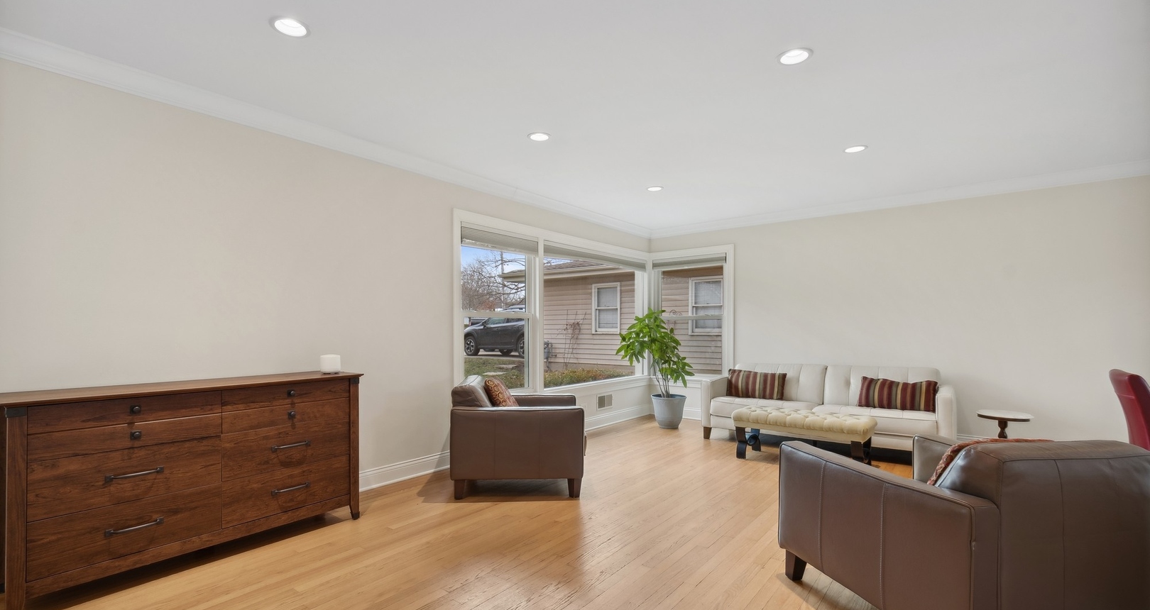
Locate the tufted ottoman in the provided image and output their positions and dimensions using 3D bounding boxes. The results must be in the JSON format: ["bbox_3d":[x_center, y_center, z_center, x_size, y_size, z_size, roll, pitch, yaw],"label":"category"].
[{"bbox_3d":[1.982,1.163,4.187,1.070,0.415,0.450,-2,-3,36],"label":"tufted ottoman"}]

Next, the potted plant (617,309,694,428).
[{"bbox_3d":[0.967,0.746,5.763,0.880,1.410,0.800,0,-3,0],"label":"potted plant"}]

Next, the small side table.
[{"bbox_3d":[3.468,1.119,3.861,0.360,0.470,0.360,-2,-4,39],"label":"small side table"}]

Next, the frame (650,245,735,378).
[{"bbox_3d":[1.503,0.113,6.226,1.130,1.680,0.100,-2,-3,35],"label":"frame"}]

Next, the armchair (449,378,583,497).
[{"bbox_3d":[-0.397,0.960,3.718,0.930,0.780,0.840,0,-3,-1],"label":"armchair"}]

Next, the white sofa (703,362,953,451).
[{"bbox_3d":[2.480,1.008,4.884,2.110,0.790,0.890,-2,-3,32],"label":"white sofa"}]

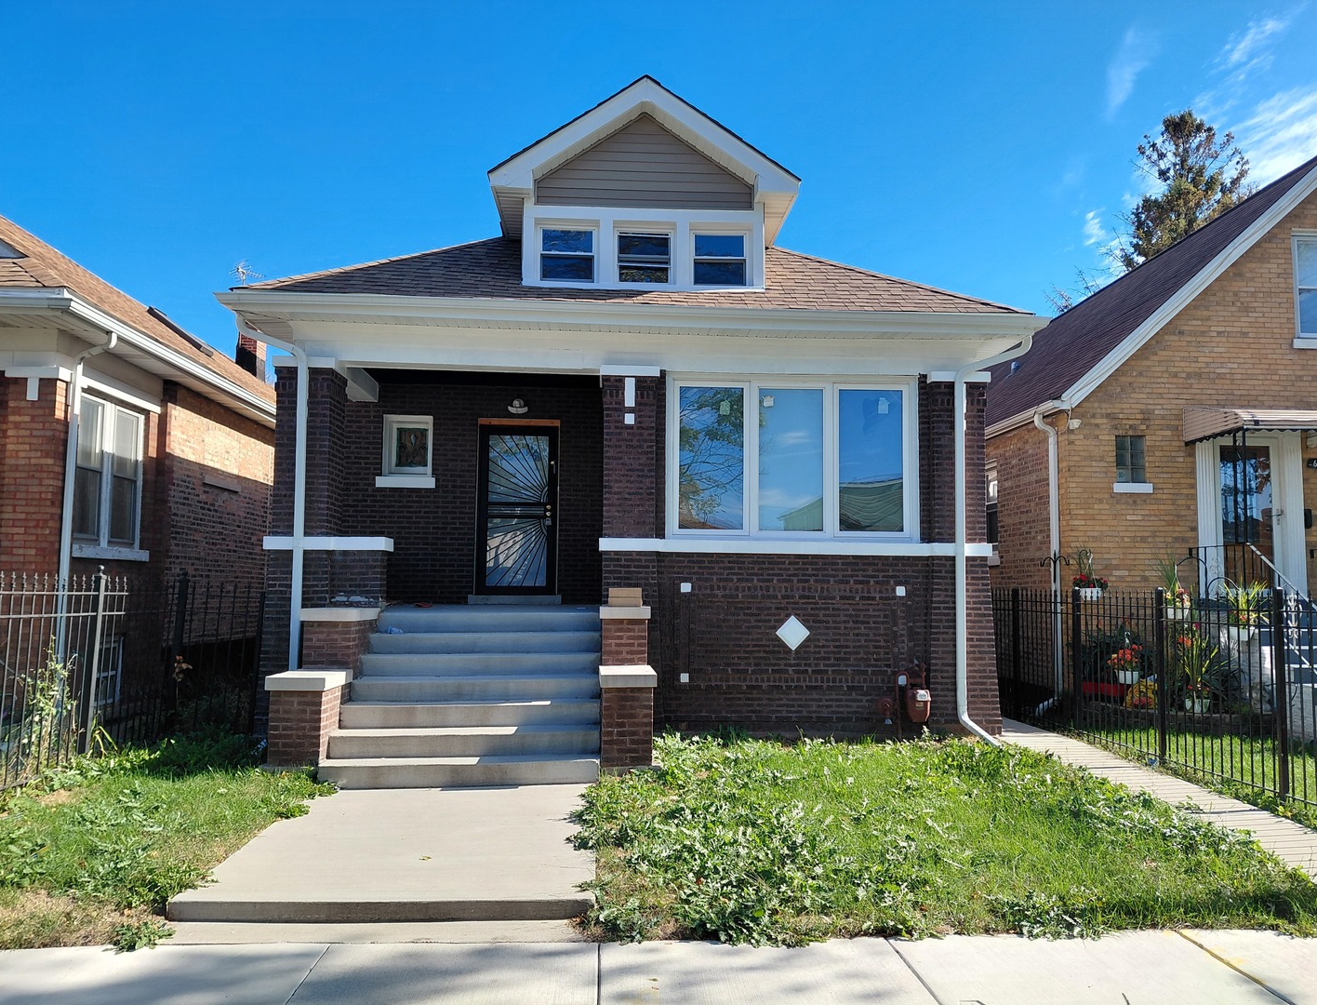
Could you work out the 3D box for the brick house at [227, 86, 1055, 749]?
[{"bbox_3d":[-0.510,-0.655,15.056,8.032,6.571,12.500,1,-4,-4],"label":"brick house"}]

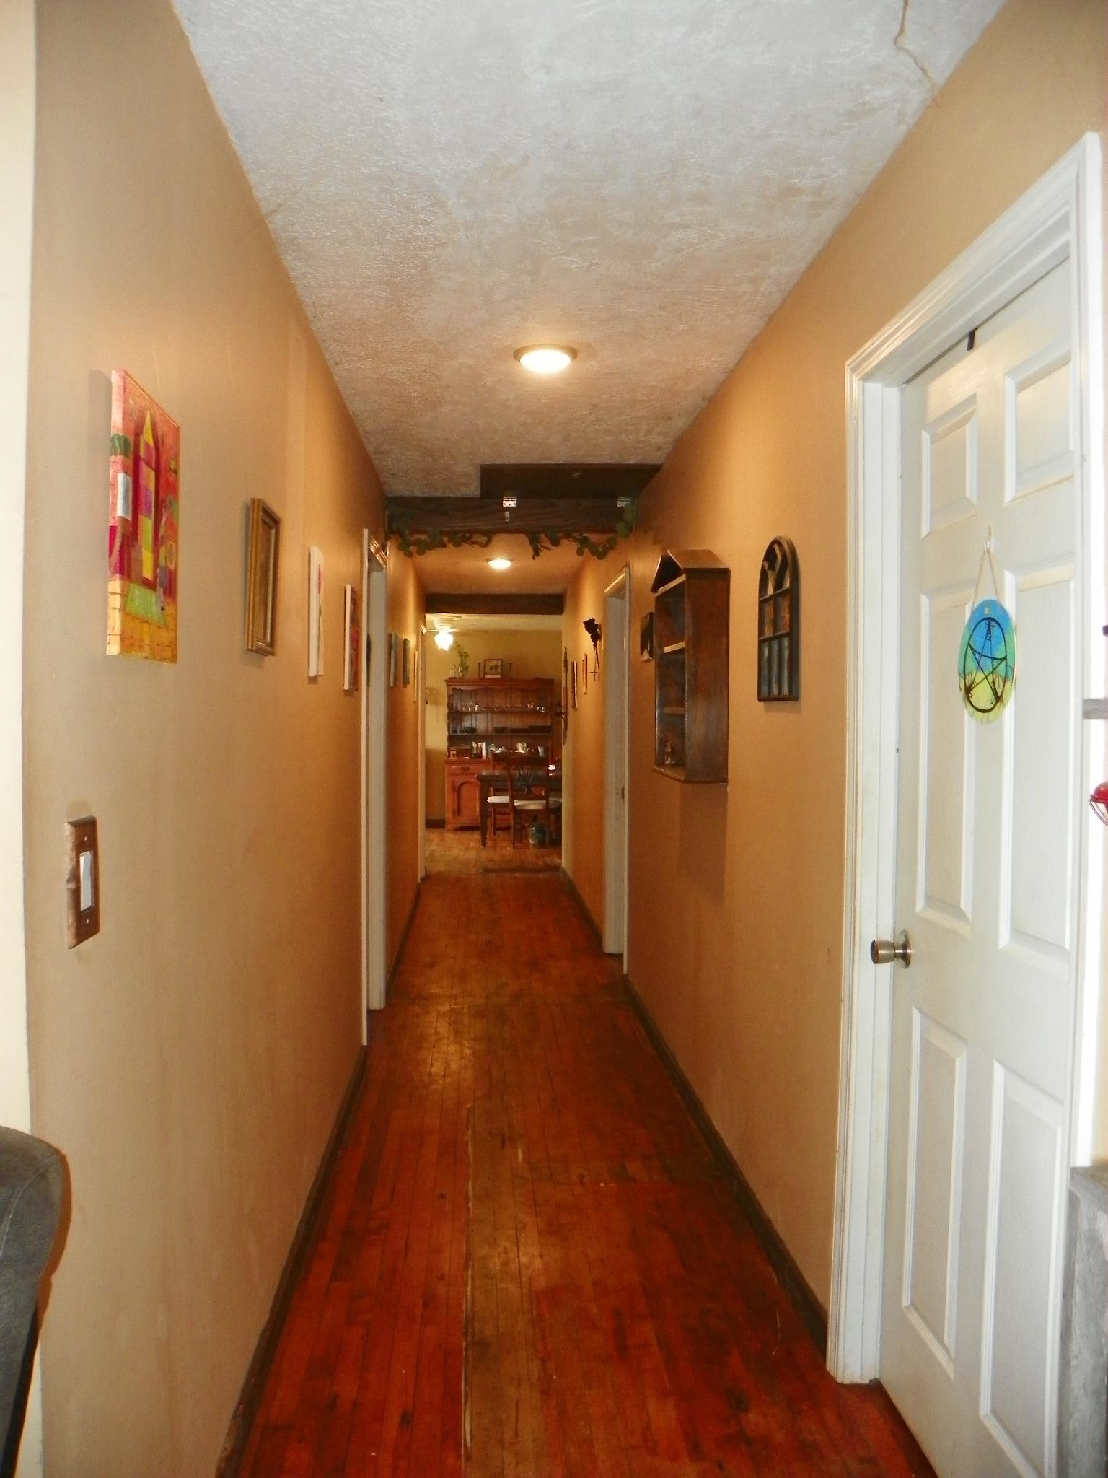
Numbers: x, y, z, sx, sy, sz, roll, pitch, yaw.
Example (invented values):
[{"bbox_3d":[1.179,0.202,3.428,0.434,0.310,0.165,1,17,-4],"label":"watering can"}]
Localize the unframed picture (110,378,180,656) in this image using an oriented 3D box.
[{"bbox_3d":[-0.560,-0.290,1.525,0.020,0.356,0.270,0,1,-4],"label":"unframed picture"}]

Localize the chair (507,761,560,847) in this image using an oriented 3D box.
[{"bbox_3d":[-0.253,0.661,11.689,0.460,0.940,0.500,0,1,-4],"label":"chair"}]

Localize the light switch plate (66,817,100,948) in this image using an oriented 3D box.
[{"bbox_3d":[-0.549,0.165,1.299,0.014,0.143,0.076,0,1,-4],"label":"light switch plate"}]

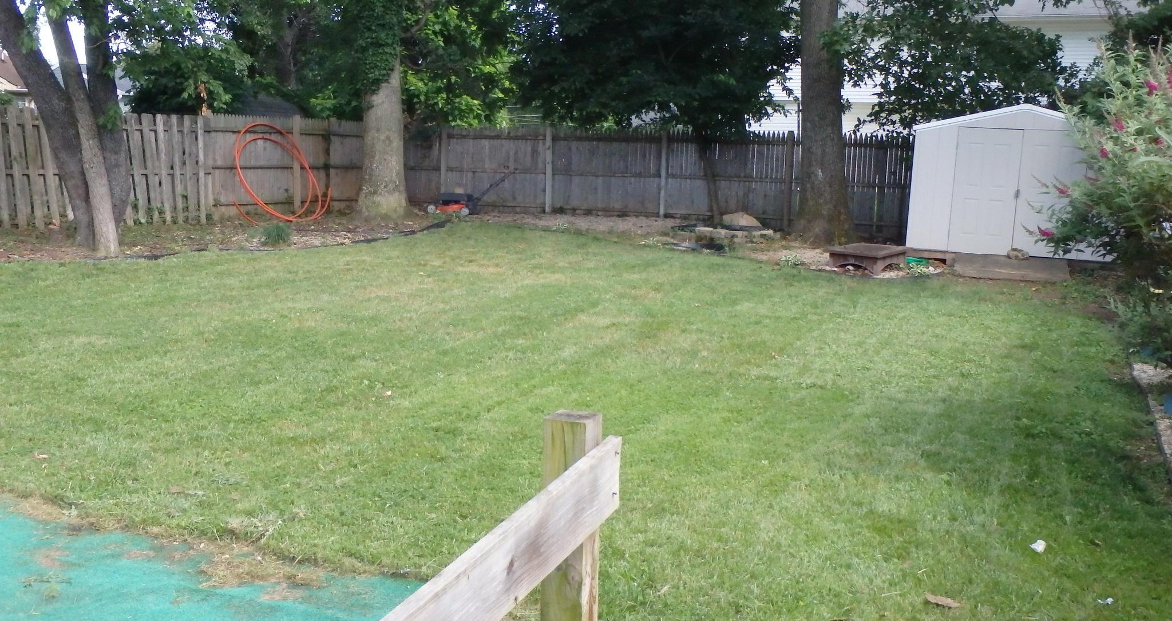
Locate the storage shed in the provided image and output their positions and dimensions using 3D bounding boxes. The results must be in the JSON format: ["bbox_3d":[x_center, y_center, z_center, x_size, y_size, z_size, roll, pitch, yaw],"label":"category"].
[{"bbox_3d":[6.841,-2.086,17.968,3.120,2.200,2.350,6,11,23],"label":"storage shed"}]

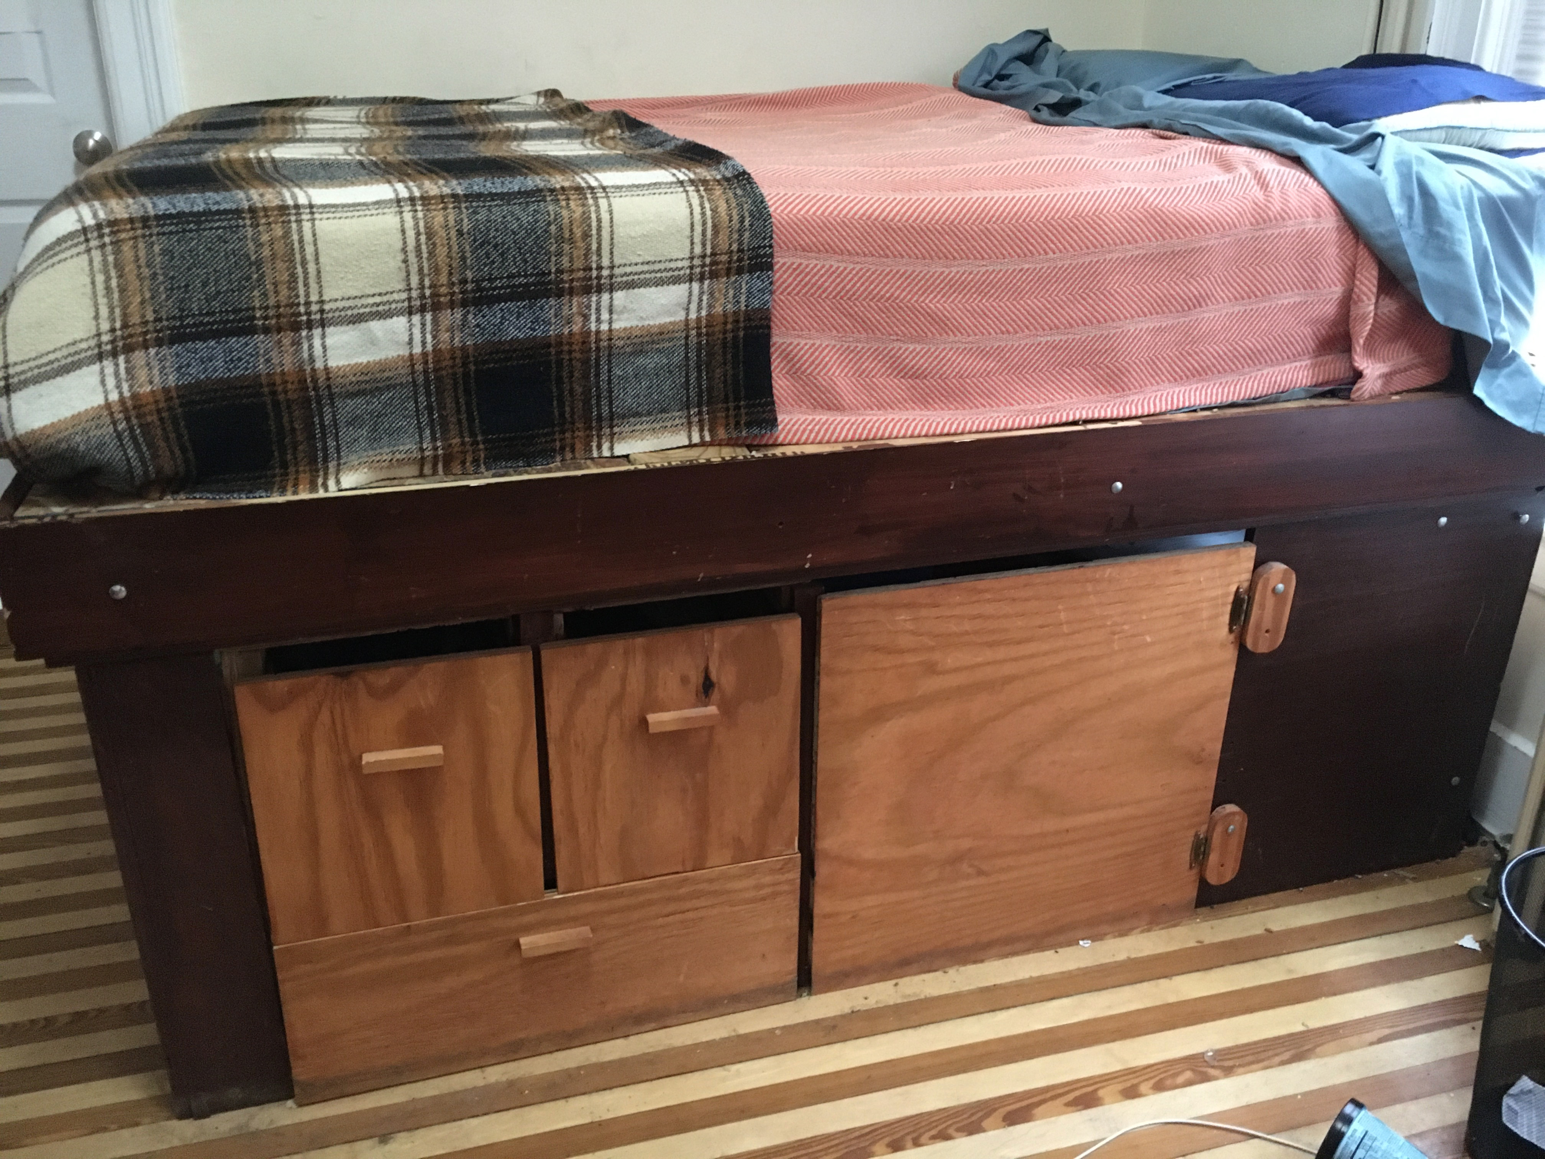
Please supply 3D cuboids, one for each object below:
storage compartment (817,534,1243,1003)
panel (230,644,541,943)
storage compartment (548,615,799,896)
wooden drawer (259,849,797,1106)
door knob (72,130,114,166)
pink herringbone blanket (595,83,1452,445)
[{"bbox_3d":[0.334,0.244,1.700,0.600,0.567,0.020,-6,23,-17],"label":"storage compartment"},{"bbox_3d":[-0.408,0.240,1.420,0.301,0.327,0.040,-6,23,-17],"label":"panel"},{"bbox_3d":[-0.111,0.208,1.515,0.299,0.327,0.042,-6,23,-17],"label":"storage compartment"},{"bbox_3d":[-0.261,0.477,1.571,0.622,0.222,0.040,-6,23,-17],"label":"wooden drawer"},{"bbox_3d":[-1.108,-0.703,2.110,0.056,0.056,0.062,-6,23,-17],"label":"door knob"},{"bbox_3d":[-0.055,-0.579,2.106,1.884,0.350,1.343,-6,23,-17],"label":"pink herringbone blanket"}]

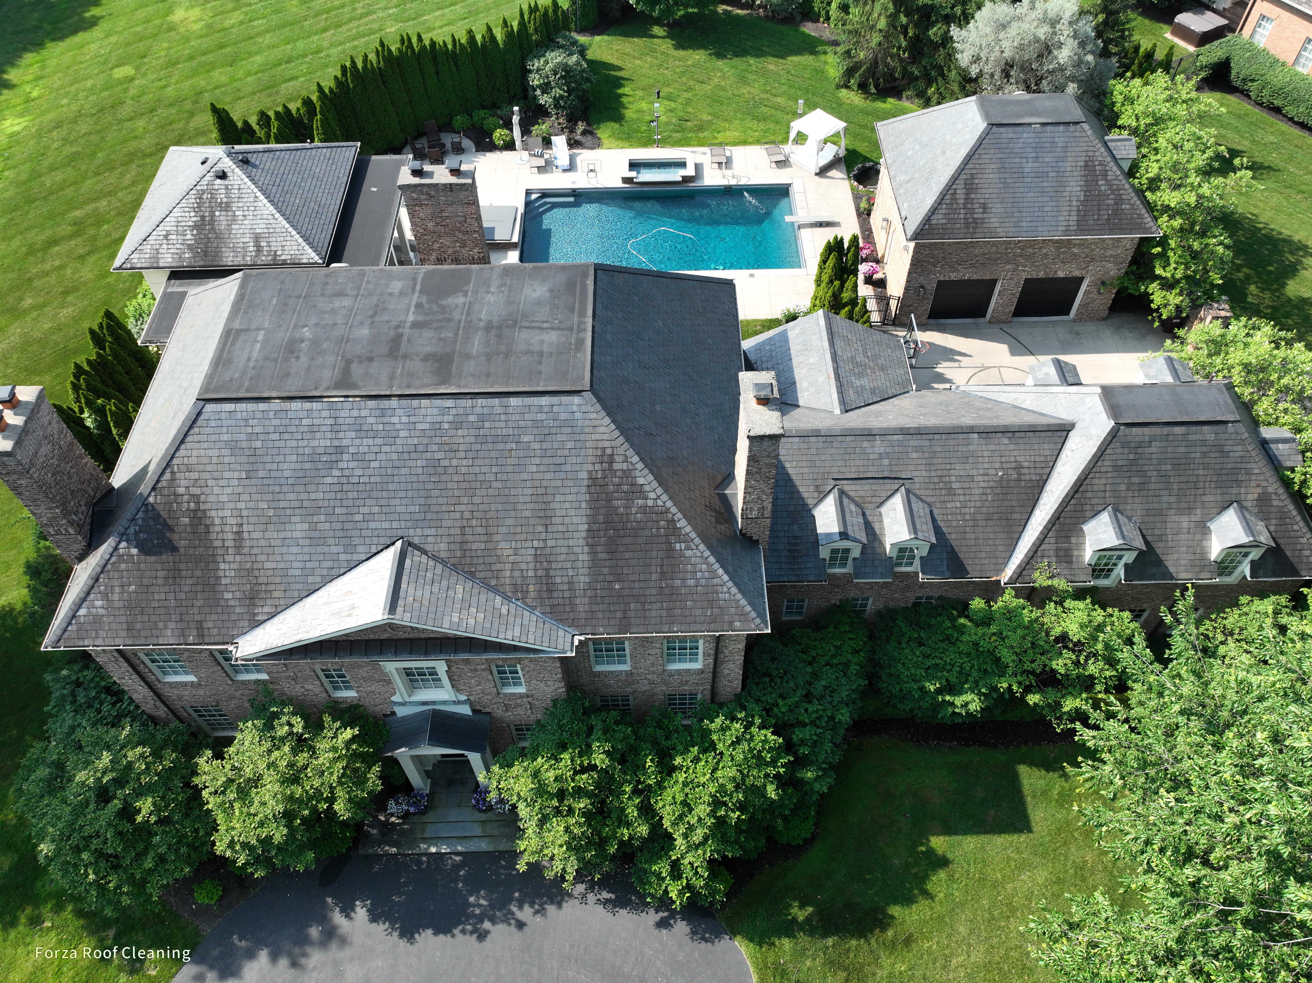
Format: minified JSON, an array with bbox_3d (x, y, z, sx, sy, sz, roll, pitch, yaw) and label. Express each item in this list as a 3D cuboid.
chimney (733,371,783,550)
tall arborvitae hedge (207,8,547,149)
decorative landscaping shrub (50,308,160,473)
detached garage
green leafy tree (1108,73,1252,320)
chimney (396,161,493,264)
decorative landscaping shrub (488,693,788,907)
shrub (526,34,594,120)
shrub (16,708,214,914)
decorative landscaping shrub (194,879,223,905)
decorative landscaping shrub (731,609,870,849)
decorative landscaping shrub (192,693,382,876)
[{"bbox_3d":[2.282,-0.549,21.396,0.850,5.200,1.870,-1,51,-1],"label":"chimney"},{"bbox_3d":[-13.308,-20.310,45.822,18.800,4.600,2.100,-31,58,-22],"label":"tall arborvitae hedge"},{"bbox_3d":[-18.970,-3.316,32.365,3.300,4.500,6.800,-1,51,-1],"label":"decorative landscaping shrub"},{"bbox_3d":[14.290,-12.309,37.586,9.750,7.500,8.350,-1,51,-1],"label":"detached garage"},{"bbox_3d":[21.416,-12.650,38.620,5.000,6.300,10.200,-1,51,-1],"label":"green leafy tree"},{"bbox_3d":[-6.110,-7.654,26.480,2.030,4.300,0.930,-1,51,-1],"label":"chimney"},{"bbox_3d":[-0.438,7.820,23.299,7.600,4.800,5.000,-1,51,-1],"label":"decorative landscaping shrub"},{"bbox_3d":[-4.989,-21.508,47.282,3.500,3.800,3.900,-1,51,-1],"label":"shrub"},{"bbox_3d":[-13.635,8.113,23.202,4.000,4.600,4.700,-1,51,-1],"label":"shrub"},{"bbox_3d":[-11.749,10.512,23.847,0.720,0.600,0.680,-1,51,-1],"label":"decorative landscaping shrub"},{"bbox_3d":[4.043,6.351,25.361,3.600,3.400,6.600,-1,51,-1],"label":"decorative landscaping shrub"},{"bbox_3d":[-9.249,7.604,23.413,4.400,4.900,4.200,-1,51,-1],"label":"decorative landscaping shrub"}]

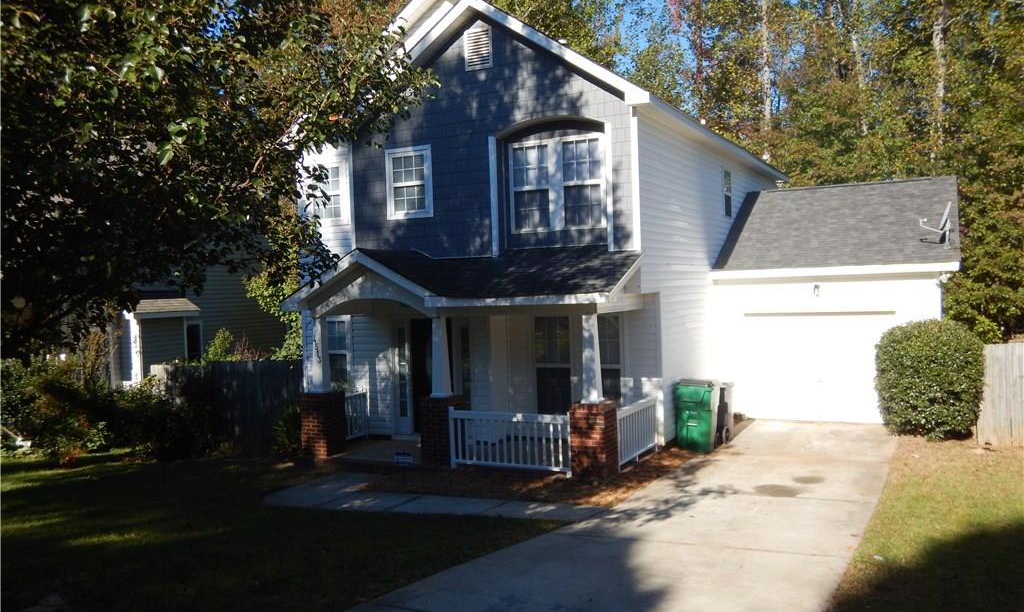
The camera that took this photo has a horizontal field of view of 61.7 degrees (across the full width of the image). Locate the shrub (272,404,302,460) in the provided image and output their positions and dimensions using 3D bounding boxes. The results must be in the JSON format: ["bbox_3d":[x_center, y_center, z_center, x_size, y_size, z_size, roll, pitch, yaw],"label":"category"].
[{"bbox_3d":[-3.925,2.227,15.100,0.650,0.950,0.650,-1,2,27],"label":"shrub"}]

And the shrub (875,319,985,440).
[{"bbox_3d":[7.015,1.238,14.450,1.680,2.000,1.680,-1,2,27],"label":"shrub"}]

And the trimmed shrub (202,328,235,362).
[{"bbox_3d":[-6.569,1.533,19.200,1.050,2.100,1.050,-1,2,27],"label":"trimmed shrub"}]

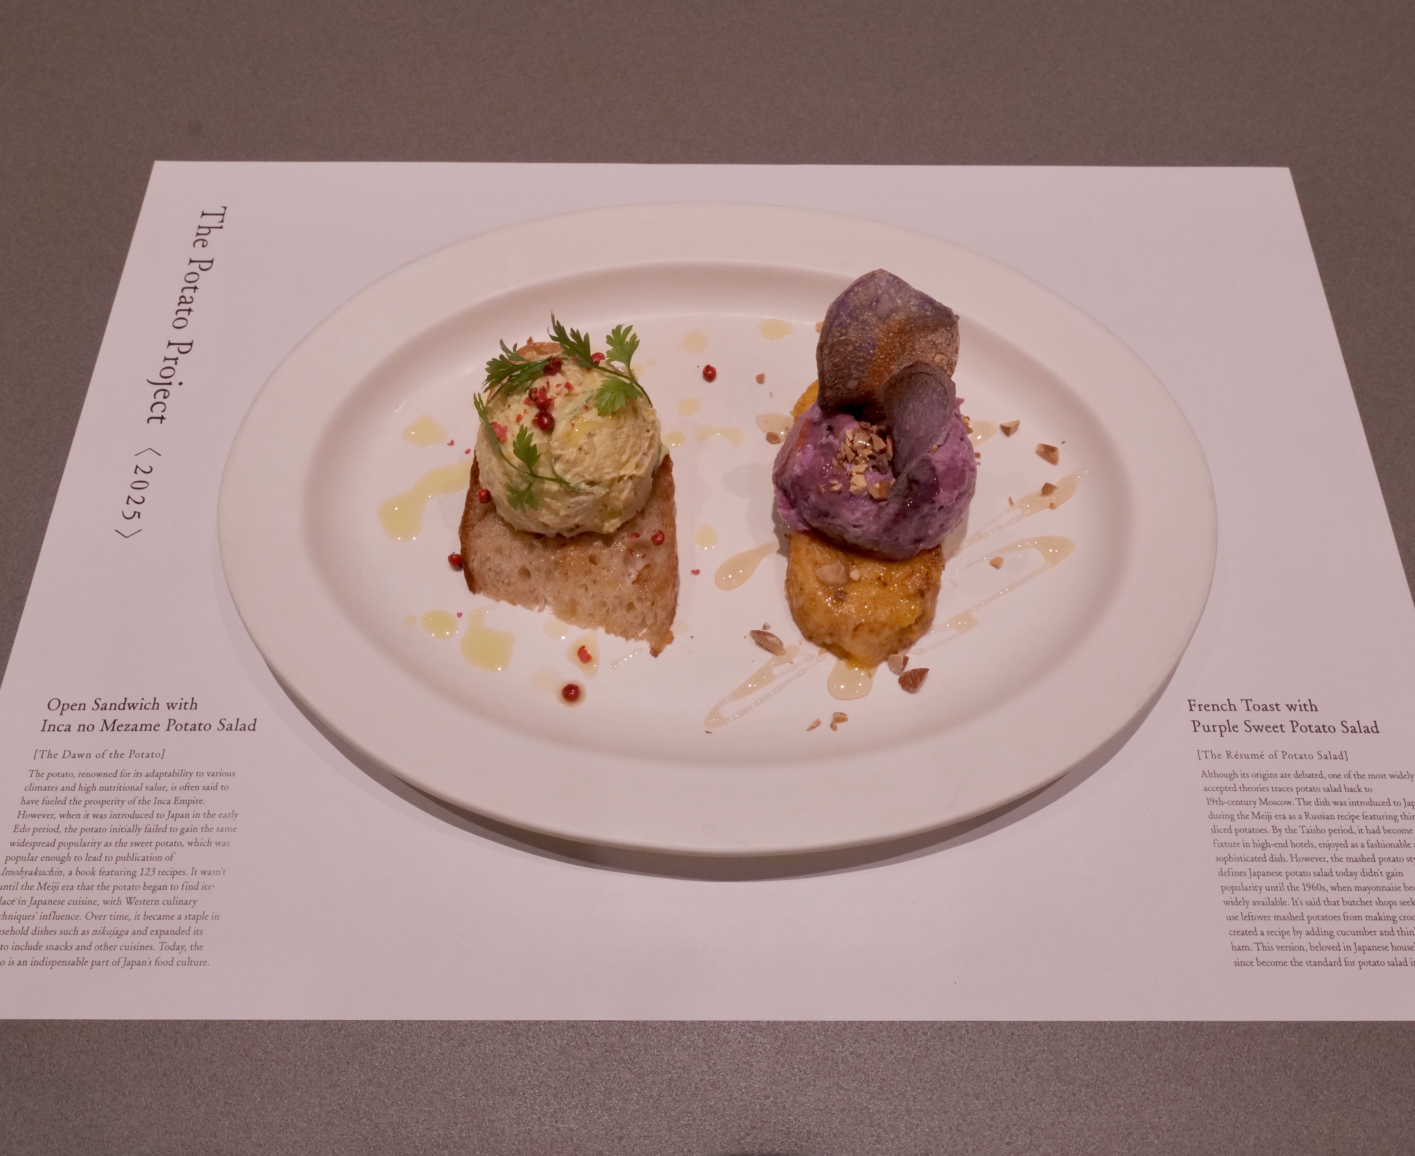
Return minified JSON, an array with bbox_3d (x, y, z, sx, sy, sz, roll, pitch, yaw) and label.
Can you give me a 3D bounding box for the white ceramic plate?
[{"bbox_3d":[0.002,-0.020,0.347,0.284,0.031,0.214,2,64,1],"label":"white ceramic plate"}]

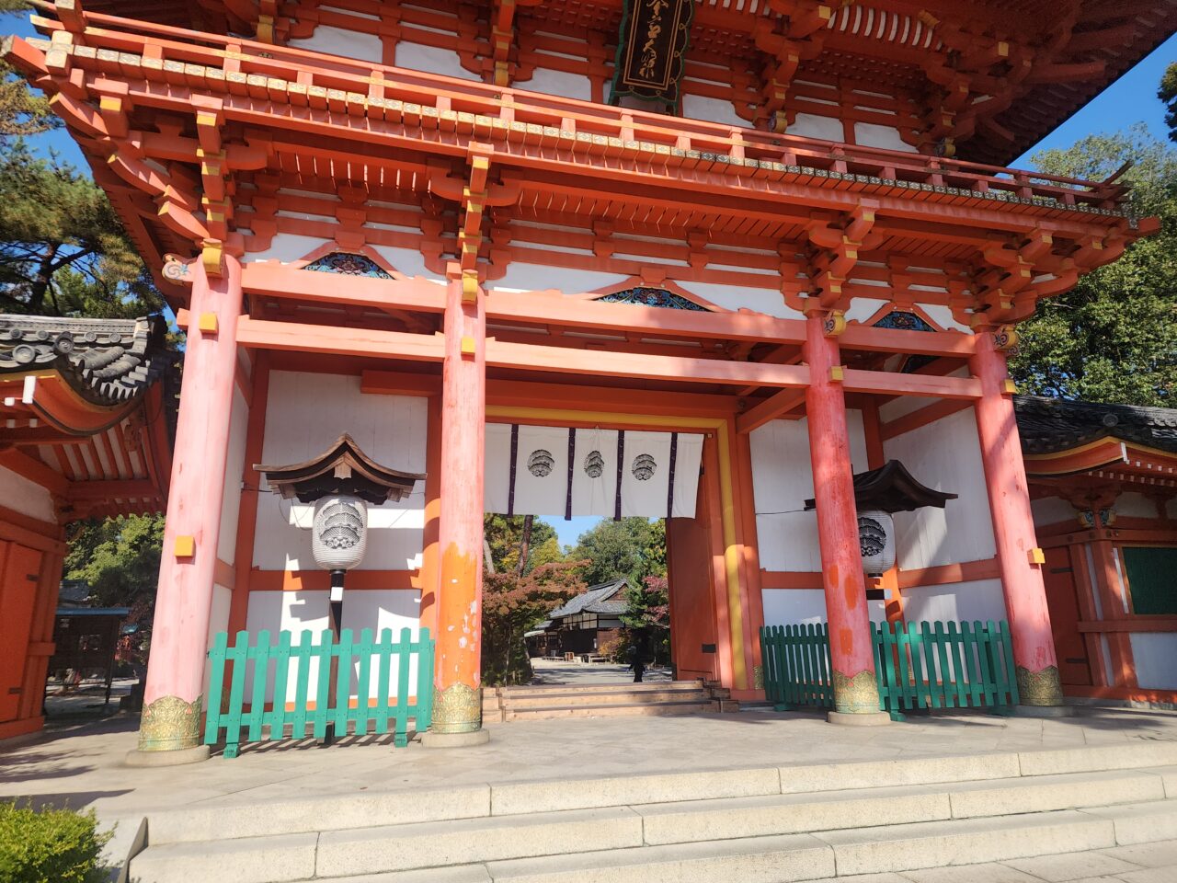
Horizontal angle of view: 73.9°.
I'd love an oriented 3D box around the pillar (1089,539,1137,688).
[{"bbox_3d":[7.111,2.294,10.635,0.240,2.026,0.240,3,-15,-15],"label":"pillar"}]

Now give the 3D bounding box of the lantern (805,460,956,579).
[{"bbox_3d":[3.819,1.061,10.391,1.786,1.459,0.979,3,-15,-15],"label":"lantern"}]

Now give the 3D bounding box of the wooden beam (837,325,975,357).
[{"bbox_3d":[4.382,-1.393,10.833,2.279,0.292,0.172,3,-15,-15],"label":"wooden beam"}]

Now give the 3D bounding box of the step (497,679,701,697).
[{"bbox_3d":[0.144,3.342,10.584,2.803,0.110,0.384,3,-15,-15],"label":"step"}]

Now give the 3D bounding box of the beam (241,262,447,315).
[{"bbox_3d":[-2.745,-1.739,8.904,2.288,0.292,0.172,3,-15,-15],"label":"beam"}]

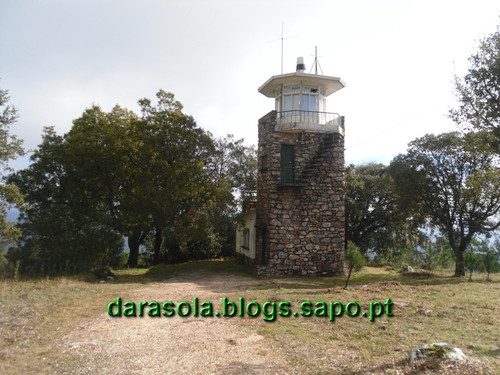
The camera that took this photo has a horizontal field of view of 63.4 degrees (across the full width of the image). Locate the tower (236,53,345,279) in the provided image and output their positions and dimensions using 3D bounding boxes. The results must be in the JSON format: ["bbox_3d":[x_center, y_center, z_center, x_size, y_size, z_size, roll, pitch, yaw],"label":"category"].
[{"bbox_3d":[2.158,-0.794,25.317,4.800,11.800,8.700,2,-7,-7],"label":"tower"}]

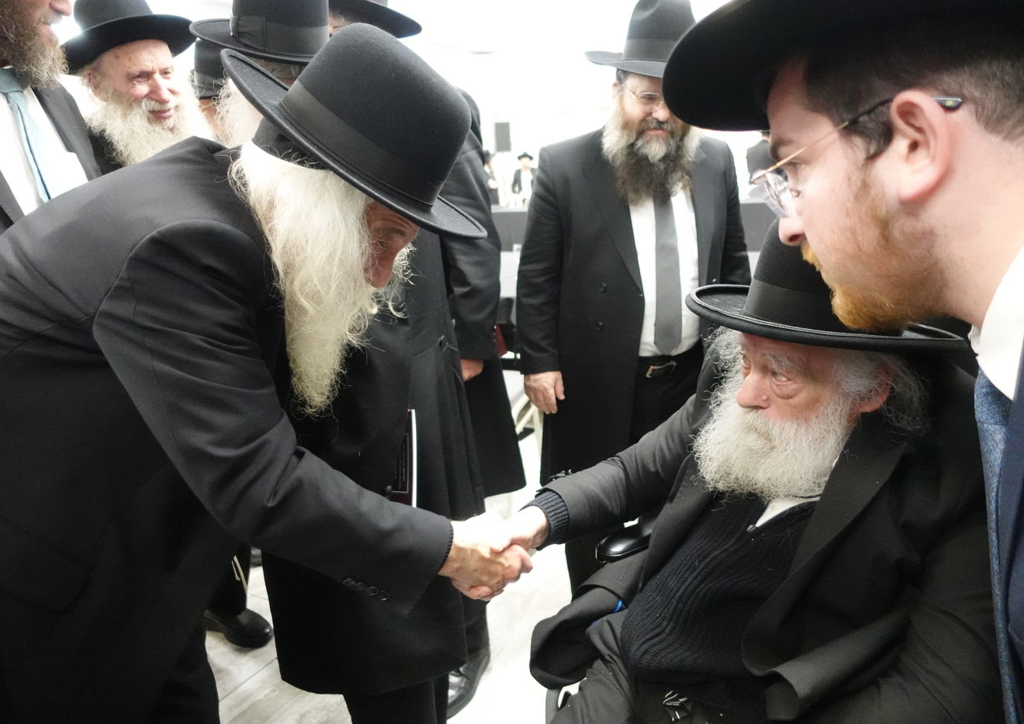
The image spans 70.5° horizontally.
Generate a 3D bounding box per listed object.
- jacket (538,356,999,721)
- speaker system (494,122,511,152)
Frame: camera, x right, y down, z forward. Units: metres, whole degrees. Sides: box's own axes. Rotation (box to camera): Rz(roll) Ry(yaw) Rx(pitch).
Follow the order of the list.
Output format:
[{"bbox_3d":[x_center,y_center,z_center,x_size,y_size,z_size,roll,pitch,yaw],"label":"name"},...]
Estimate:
[{"bbox_3d":[0.401,0.310,1.099,0.580,0.640,0.620,-15,18,-37],"label":"jacket"},{"bbox_3d":[-0.193,-4.651,15.000,0.360,0.610,0.340,-4,15,0],"label":"speaker system"}]

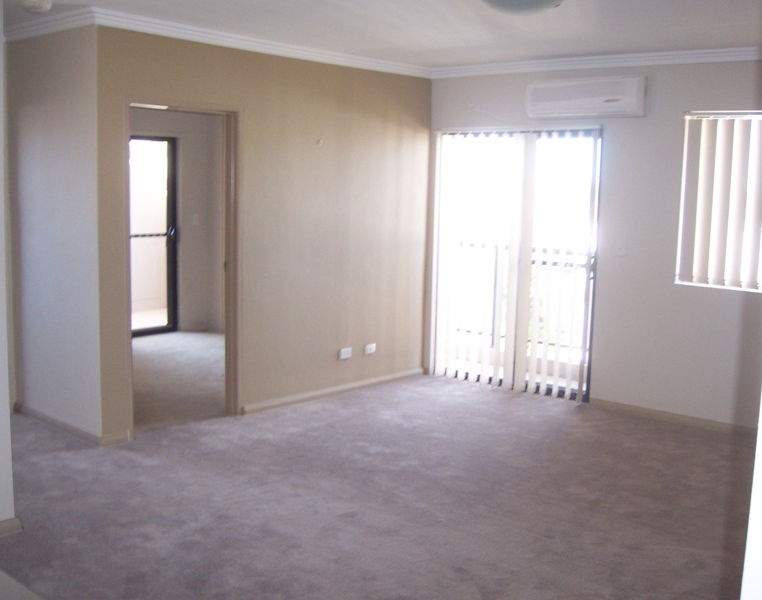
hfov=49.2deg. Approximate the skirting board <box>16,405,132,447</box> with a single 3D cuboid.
[{"bbox_3d":[-2.068,0.806,5.552,1.093,0.066,0.210,8,10,40],"label":"skirting board"}]

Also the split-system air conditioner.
[{"bbox_3d":[1.487,-1.465,6.084,0.858,0.270,0.200,7,10,39],"label":"split-system air conditioner"}]

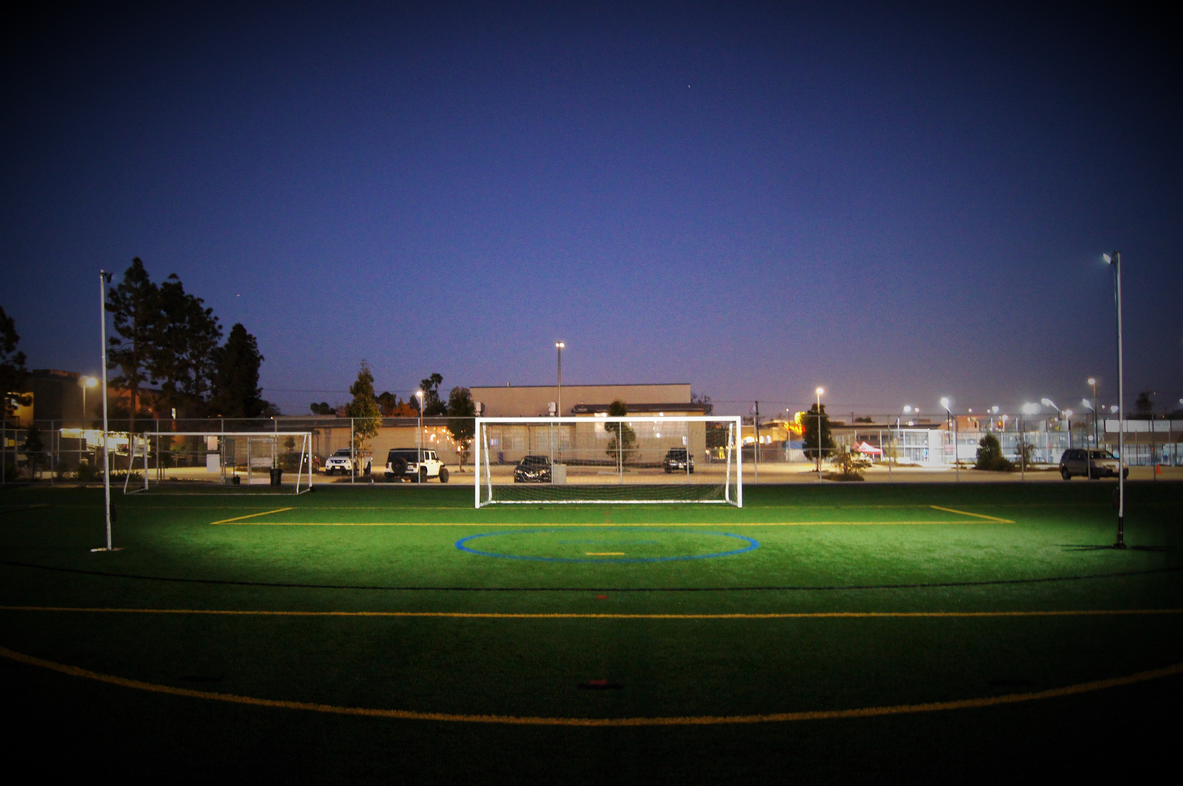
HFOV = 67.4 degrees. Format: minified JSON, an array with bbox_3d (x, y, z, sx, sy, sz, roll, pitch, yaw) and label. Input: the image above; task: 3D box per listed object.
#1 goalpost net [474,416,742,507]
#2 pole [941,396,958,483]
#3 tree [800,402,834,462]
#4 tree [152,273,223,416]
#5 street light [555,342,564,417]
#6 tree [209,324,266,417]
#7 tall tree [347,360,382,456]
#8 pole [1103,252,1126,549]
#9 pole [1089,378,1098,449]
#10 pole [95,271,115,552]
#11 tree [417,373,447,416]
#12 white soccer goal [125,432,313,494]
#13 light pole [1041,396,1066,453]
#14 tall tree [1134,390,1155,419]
[{"bbox_3d":[0.507,2.060,26.425,7.550,2.550,2.250,0,-3,1],"label":"goalpost net"},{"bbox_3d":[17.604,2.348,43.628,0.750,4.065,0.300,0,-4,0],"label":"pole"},{"bbox_3d":[16.355,3.204,64.156,2.500,4.944,2.500,0,-4,2],"label":"tree"},{"bbox_3d":[-39.042,-2.340,85.590,6.800,18.718,6.800,0,-4,2],"label":"tree"},{"bbox_3d":[-2.530,1.040,70.321,0.650,10.201,0.350,0,-4,2],"label":"street light"},{"bbox_3d":[-34.563,0.145,86.438,5.500,13.904,5.500,0,-4,2],"label":"tree"},{"bbox_3d":[-14.291,1.598,55.720,2.250,7.291,2.250,0,-3,0],"label":"tall tree"},{"bbox_3d":[8.633,0.092,14.655,0.380,4.919,0.250,-1,-4,9],"label":"pole"},{"bbox_3d":[40.884,2.460,72.217,0.750,7.198,0.400,1,-4,-17],"label":"pole"},{"bbox_3d":[-8.313,0.269,15.145,0.360,4.787,0.300,1,-4,-17],"label":"pole"},{"bbox_3d":[-27.061,3.805,150.459,5.000,14.562,5.000,0,-4,2],"label":"tree"},{"bbox_3d":[-14.240,2.690,34.050,6.600,2.300,1.750,0,-4,2],"label":"white soccer goal"},{"bbox_3d":[46.975,3.767,90.202,2.300,6.699,0.500,1,-4,-17],"label":"light pole"},{"bbox_3d":[87.554,4.747,140.314,3.400,10.392,3.400,0,-3,0],"label":"tall tree"}]

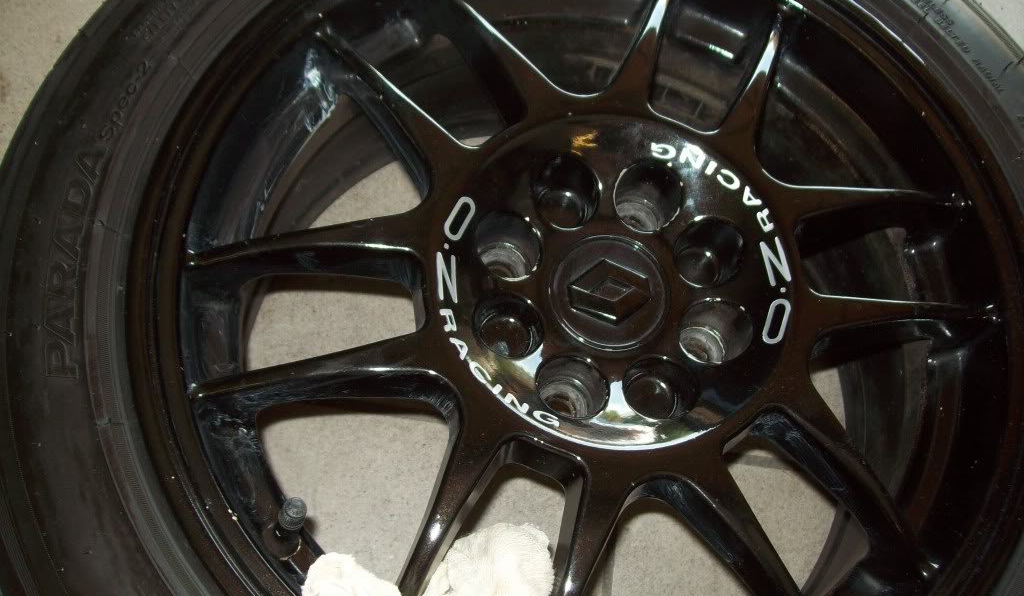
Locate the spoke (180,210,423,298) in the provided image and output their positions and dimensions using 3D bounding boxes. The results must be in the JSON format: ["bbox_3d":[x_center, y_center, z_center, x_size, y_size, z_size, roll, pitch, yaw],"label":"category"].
[{"bbox_3d":[-0.092,-0.019,0.471,0.100,0.033,0.025,-6,71,-6],"label":"spoke"}]

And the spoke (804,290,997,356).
[{"bbox_3d":[0.175,0.012,0.498,0.096,0.032,0.022,-2,70,-17],"label":"spoke"}]

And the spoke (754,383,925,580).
[{"bbox_3d":[0.148,0.083,0.466,0.025,0.033,0.100,-35,82,-18],"label":"spoke"}]

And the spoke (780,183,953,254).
[{"bbox_3d":[0.168,-0.039,0.516,0.096,0.032,0.022,-2,70,-17],"label":"spoke"}]

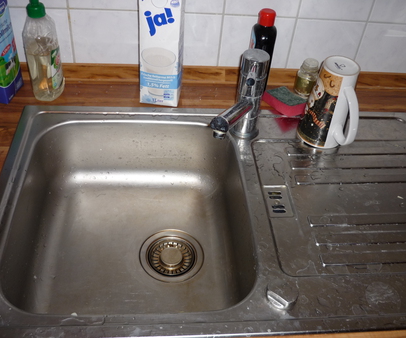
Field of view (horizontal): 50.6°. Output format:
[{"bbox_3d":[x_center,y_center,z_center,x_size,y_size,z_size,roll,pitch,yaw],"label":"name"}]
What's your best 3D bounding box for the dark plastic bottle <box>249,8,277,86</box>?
[{"bbox_3d":[0.113,-0.228,0.859,0.049,0.183,0.056,2,42,-4],"label":"dark plastic bottle"}]

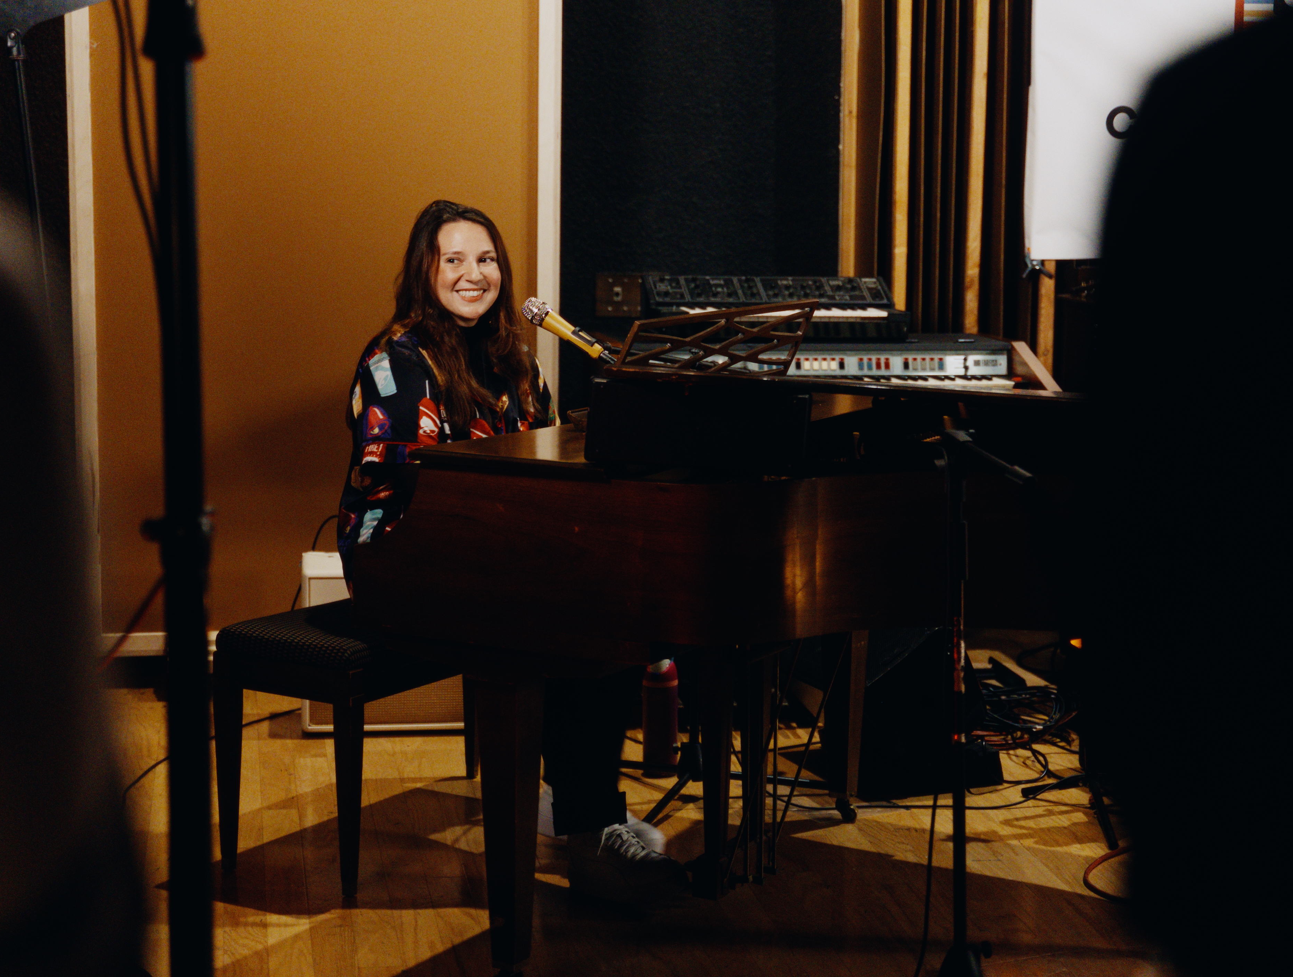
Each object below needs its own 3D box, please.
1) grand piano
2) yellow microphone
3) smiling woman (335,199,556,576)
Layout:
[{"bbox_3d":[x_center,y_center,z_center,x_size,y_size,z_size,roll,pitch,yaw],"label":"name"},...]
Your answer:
[{"bbox_3d":[0.562,0.313,4.268,1.620,1.040,1.440,5,9,32],"label":"grand piano"},{"bbox_3d":[-0.154,-0.302,4.600,0.200,0.050,0.050,34,21,20],"label":"yellow microphone"},{"bbox_3d":[-0.205,0.106,4.695,0.820,1.320,0.520,7,11,41],"label":"smiling woman"}]

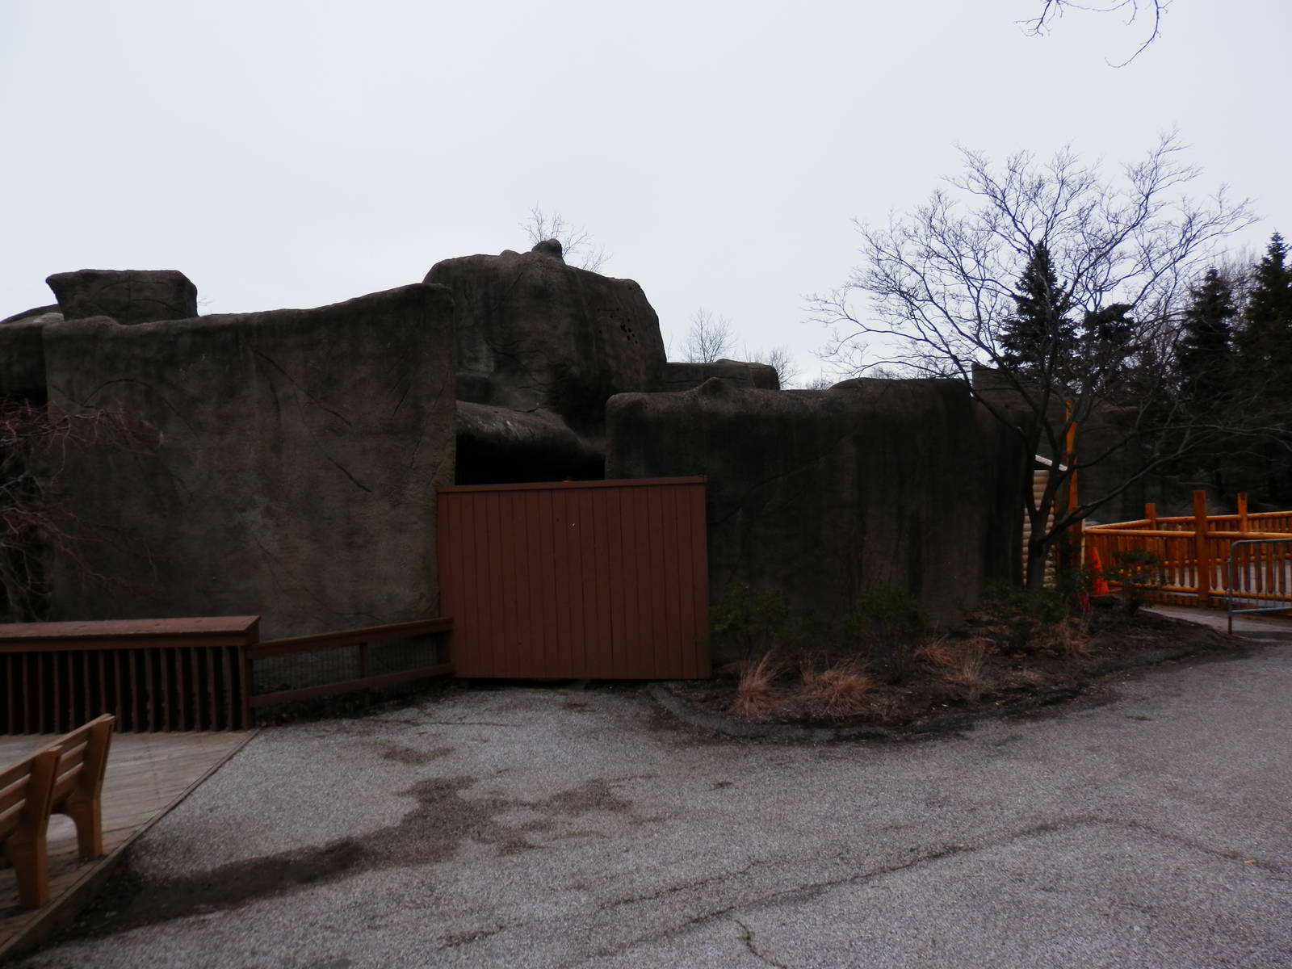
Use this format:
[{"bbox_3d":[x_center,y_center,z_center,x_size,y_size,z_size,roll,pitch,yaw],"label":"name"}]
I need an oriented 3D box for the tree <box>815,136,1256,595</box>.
[{"bbox_3d":[4.870,-1.450,11.700,5.600,5.800,5.000,-2,0,0],"label":"tree"}]

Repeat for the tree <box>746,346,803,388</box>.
[{"bbox_3d":[6.200,-2.500,45.000,3.600,8.000,3.600,-2,0,0],"label":"tree"}]

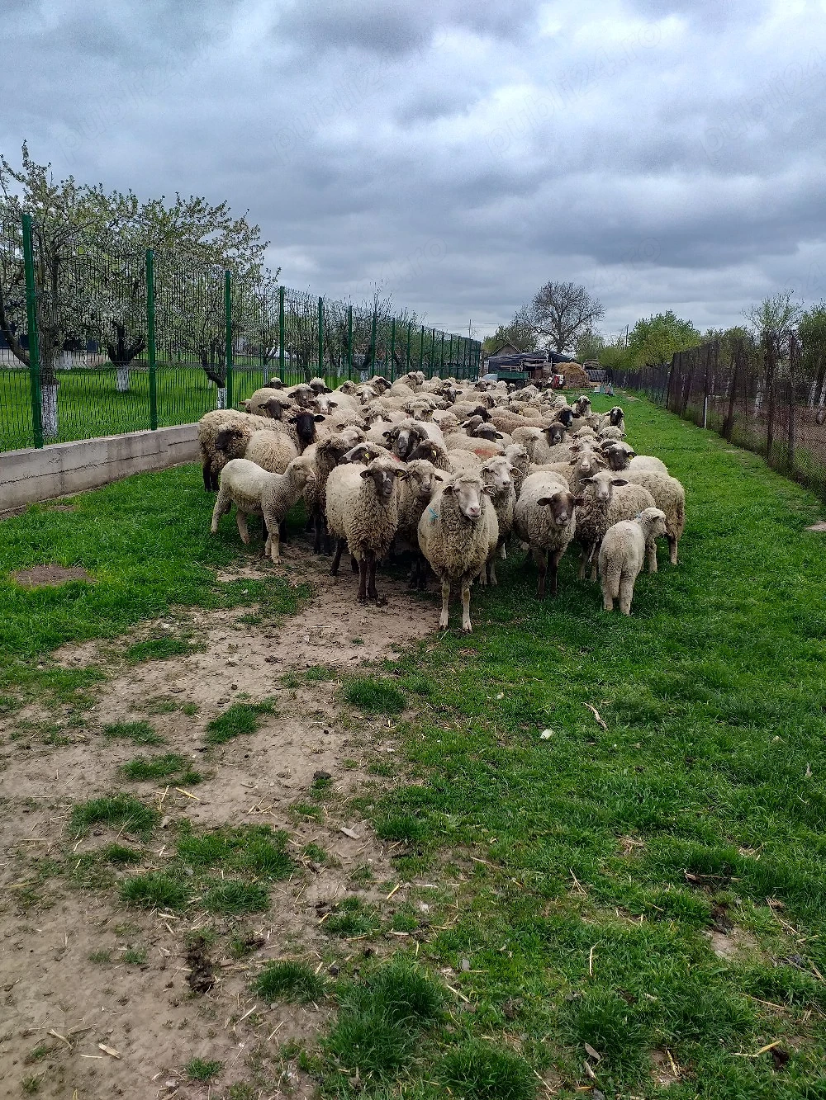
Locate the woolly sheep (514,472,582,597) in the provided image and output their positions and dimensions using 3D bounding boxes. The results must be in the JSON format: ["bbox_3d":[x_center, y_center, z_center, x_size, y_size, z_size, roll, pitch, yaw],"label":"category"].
[{"bbox_3d":[0.882,-0.135,5.631,0.430,0.770,1.000,1,12,-3],"label":"woolly sheep"}]

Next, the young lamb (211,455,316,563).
[{"bbox_3d":[-1.181,-0.350,6.415,0.920,0.720,0.280,12,16,39],"label":"young lamb"}]

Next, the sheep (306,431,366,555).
[{"bbox_3d":[-0.727,-0.464,6.613,0.460,0.880,1.100,-2,13,-16],"label":"sheep"}]

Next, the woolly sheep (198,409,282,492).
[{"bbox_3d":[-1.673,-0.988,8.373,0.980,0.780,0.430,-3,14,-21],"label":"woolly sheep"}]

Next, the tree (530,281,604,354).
[{"bbox_3d":[13.950,-19.489,74.458,6.900,9.200,6.900,2,13,0],"label":"tree"}]

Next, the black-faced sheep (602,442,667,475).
[{"bbox_3d":[1.945,-0.511,7.251,0.420,0.840,1.080,10,15,33],"label":"black-faced sheep"}]

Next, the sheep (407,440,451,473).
[{"bbox_3d":[0.306,-0.430,6.737,0.450,0.840,1.000,9,14,33],"label":"sheep"}]

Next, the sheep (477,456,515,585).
[{"bbox_3d":[0.572,-0.245,5.470,0.400,0.820,1.000,5,13,11],"label":"sheep"}]

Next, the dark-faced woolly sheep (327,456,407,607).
[{"bbox_3d":[-0.311,-0.174,5.137,0.430,0.850,0.980,-2,12,-14],"label":"dark-faced woolly sheep"}]

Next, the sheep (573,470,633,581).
[{"bbox_3d":[1.488,-0.249,6.134,0.420,0.790,1.060,8,14,27],"label":"sheep"}]

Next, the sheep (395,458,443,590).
[{"bbox_3d":[0.105,-0.219,5.478,0.450,0.840,1.000,4,12,12],"label":"sheep"}]

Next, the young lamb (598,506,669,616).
[{"bbox_3d":[1.460,0.018,5.374,0.300,0.600,0.870,8,14,27],"label":"young lamb"}]

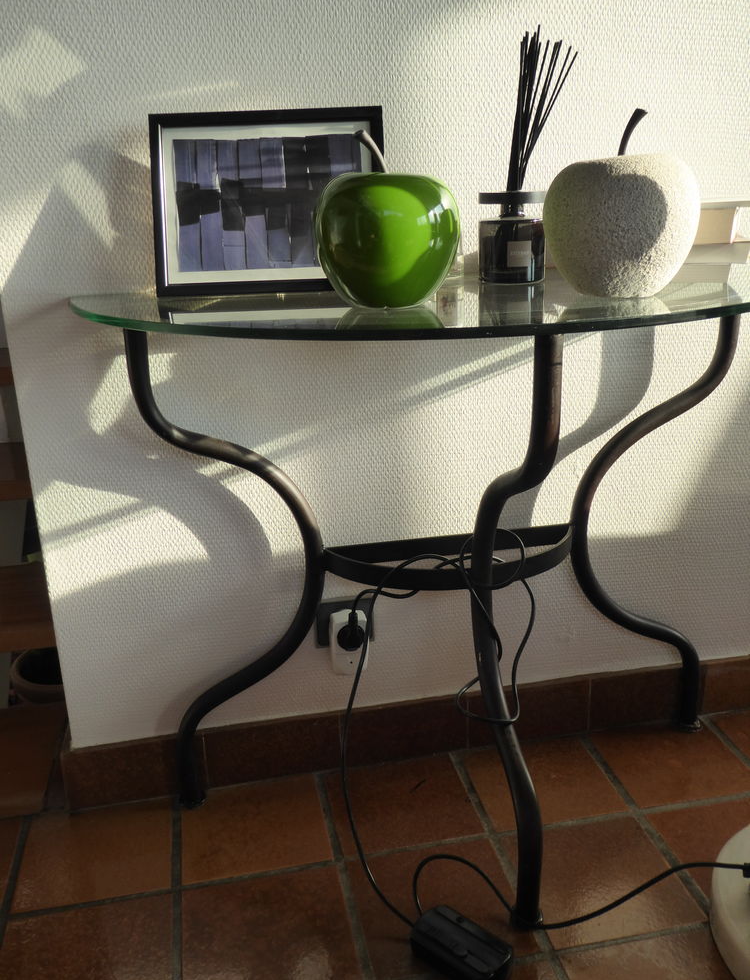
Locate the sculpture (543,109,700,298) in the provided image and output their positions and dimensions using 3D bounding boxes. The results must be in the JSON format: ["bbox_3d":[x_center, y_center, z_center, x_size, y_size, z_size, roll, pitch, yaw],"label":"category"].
[{"bbox_3d":[0.258,-0.293,0.948,0.156,0.182,0.156,3,18,14],"label":"sculpture"}]

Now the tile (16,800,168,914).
[{"bbox_3d":[-0.381,0.499,1.275,0.200,0.010,0.195,-5,18,-10],"label":"tile"}]

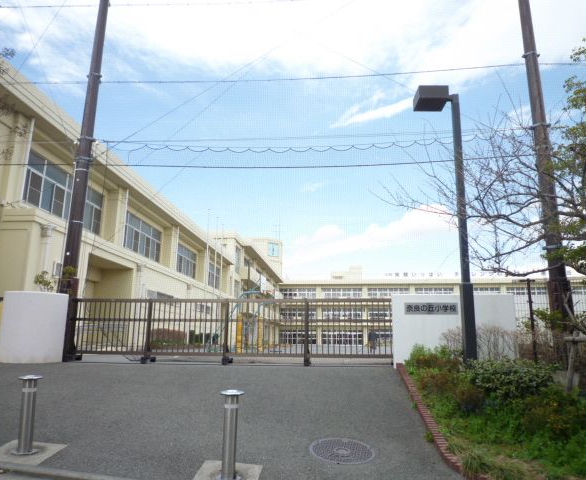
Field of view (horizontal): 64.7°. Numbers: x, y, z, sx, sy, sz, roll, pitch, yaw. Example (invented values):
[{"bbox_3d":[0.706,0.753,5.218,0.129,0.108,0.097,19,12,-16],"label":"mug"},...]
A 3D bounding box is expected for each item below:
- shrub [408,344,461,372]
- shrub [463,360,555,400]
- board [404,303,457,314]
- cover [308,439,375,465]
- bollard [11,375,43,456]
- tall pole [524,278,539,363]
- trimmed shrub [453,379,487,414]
[{"bbox_3d":[2.712,2.287,8.921,1.100,0.570,0.800,1,-13,0],"label":"shrub"},{"bbox_3d":[3.578,2.305,7.638,1.450,0.680,1.100,1,-13,0],"label":"shrub"},{"bbox_3d":[2.903,1.446,9.675,1.120,0.250,0.030,-1,-13,5],"label":"board"},{"bbox_3d":[0.558,2.398,5.233,0.730,0.040,0.730,3,-2,1],"label":"cover"},{"bbox_3d":[-2.792,1.852,4.907,0.235,0.770,0.235,1,-13,0],"label":"bollard"},{"bbox_3d":[5.168,1.737,9.973,0.080,1.850,0.080,-1,-13,5],"label":"tall pole"},{"bbox_3d":[2.549,2.246,6.675,0.460,0.480,0.450,1,-13,0],"label":"trimmed shrub"}]

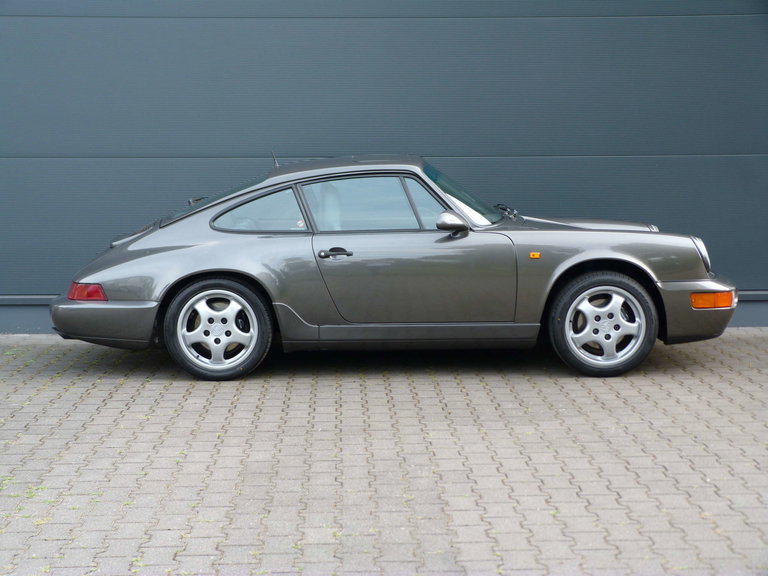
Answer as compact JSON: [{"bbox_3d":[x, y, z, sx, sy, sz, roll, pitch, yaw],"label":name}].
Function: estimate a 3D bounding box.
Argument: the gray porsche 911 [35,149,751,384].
[{"bbox_3d":[0.080,-0.204,8.661,4.260,1.310,1.690,0,7,-2],"label":"gray porsche 911"}]

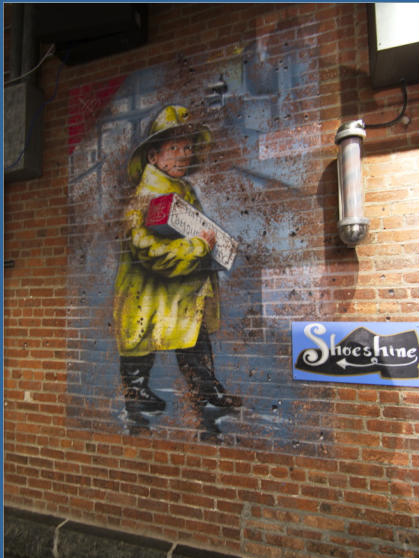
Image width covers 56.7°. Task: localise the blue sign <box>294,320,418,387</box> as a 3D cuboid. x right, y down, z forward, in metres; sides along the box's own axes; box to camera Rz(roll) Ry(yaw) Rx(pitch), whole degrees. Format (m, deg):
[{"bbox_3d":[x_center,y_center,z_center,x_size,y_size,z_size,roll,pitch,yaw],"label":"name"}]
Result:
[{"bbox_3d":[0.736,0.375,1.981,0.610,0.305,0.020,-2,-5,21],"label":"blue sign"}]

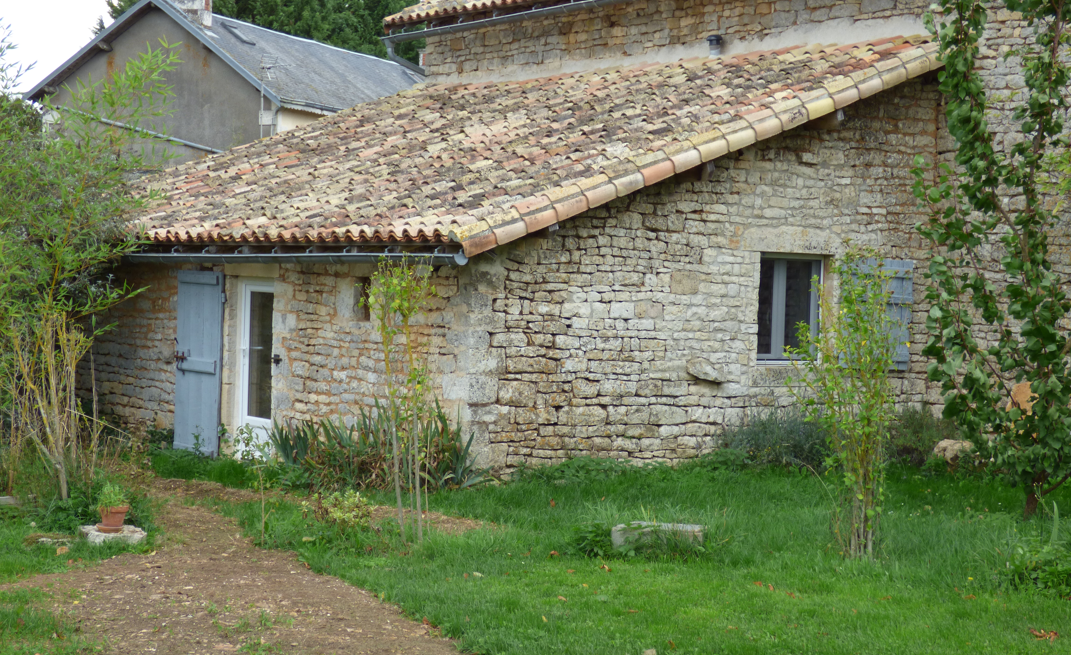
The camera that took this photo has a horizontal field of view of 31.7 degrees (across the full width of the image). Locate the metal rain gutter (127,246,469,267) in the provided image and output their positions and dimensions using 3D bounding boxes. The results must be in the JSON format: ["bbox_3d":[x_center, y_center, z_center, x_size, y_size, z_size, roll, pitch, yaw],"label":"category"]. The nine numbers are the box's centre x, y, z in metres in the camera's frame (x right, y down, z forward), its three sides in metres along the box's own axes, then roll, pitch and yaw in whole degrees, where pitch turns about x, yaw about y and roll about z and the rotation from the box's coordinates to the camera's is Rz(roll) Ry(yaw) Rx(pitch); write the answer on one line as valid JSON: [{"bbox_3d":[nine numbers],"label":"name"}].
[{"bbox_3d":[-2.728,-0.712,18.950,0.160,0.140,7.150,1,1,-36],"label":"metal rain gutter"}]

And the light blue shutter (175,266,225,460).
[{"bbox_3d":[-3.678,0.394,20.571,0.080,2.030,1.100,1,1,-36],"label":"light blue shutter"}]

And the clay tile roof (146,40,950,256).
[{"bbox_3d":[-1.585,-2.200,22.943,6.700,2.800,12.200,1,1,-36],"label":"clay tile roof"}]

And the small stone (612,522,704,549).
[{"bbox_3d":[0.799,1.361,12.300,0.580,0.170,0.320,2,1,6],"label":"small stone"}]

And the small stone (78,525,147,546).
[{"bbox_3d":[-2.667,1.311,11.900,0.410,0.110,0.360,2,1,0],"label":"small stone"}]

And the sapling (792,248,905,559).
[{"bbox_3d":[2.049,0.473,12.257,0.680,2.014,0.600,2,1,0],"label":"sapling"}]

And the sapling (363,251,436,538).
[{"bbox_3d":[-0.862,0.470,12.184,0.450,1.834,0.420,2,1,0],"label":"sapling"}]

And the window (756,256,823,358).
[{"bbox_3d":[2.518,-0.170,18.896,1.020,1.090,0.150,1,1,-36],"label":"window"}]

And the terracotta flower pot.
[{"bbox_3d":[-2.662,1.211,11.900,0.190,0.168,0.190,2,1,0],"label":"terracotta flower pot"}]

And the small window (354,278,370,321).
[{"bbox_3d":[-1.570,-0.265,18.027,0.220,0.420,0.330,1,1,-36],"label":"small window"}]

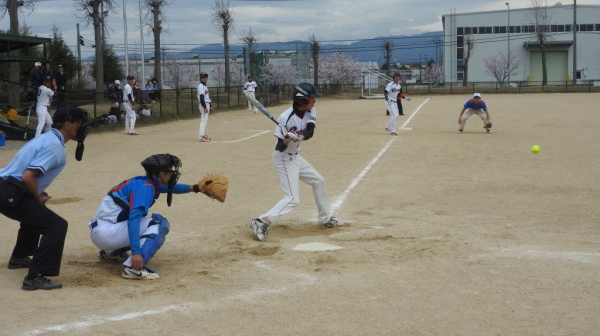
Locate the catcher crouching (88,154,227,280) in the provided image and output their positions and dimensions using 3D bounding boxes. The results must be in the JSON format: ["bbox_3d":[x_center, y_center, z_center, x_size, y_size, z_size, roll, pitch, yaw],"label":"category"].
[{"bbox_3d":[-1.240,0.370,8.527,1.305,1.000,0.850,-4,6,-23],"label":"catcher crouching"}]

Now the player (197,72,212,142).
[{"bbox_3d":[-2.454,-1.571,24.421,0.360,1.740,0.480,1,6,26],"label":"player"}]

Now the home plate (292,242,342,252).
[{"bbox_3d":[0.117,0.770,9.060,0.432,0.030,0.432,-5,7,-35],"label":"home plate"}]

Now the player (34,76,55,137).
[{"bbox_3d":[-7.002,-1.635,26.125,0.500,1.750,0.520,-3,6,-12],"label":"player"}]

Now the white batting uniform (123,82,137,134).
[{"bbox_3d":[-4.977,-1.756,27.825,0.360,1.450,0.460,-1,6,0],"label":"white batting uniform"}]

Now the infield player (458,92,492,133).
[{"bbox_3d":[4.525,-1.417,24.487,0.880,1.050,0.750,0,6,12],"label":"infield player"}]

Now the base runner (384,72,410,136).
[{"bbox_3d":[2.534,-1.715,25.040,0.660,1.660,0.480,-3,6,-18],"label":"base runner"}]

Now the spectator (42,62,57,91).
[{"bbox_3d":[-8.523,-2.795,32.584,0.500,1.660,0.360,-3,6,-15],"label":"spectator"}]

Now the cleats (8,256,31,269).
[{"bbox_3d":[-2.433,0.821,8.451,0.290,0.115,0.110,-4,6,-23],"label":"cleats"}]

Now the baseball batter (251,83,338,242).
[{"bbox_3d":[-0.058,-0.090,9.963,1.120,1.570,0.620,-6,7,-38],"label":"baseball batter"}]

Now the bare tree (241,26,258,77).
[{"bbox_3d":[-4.022,-8.901,77.745,1.550,5.070,1.550,-1,6,0],"label":"bare tree"}]

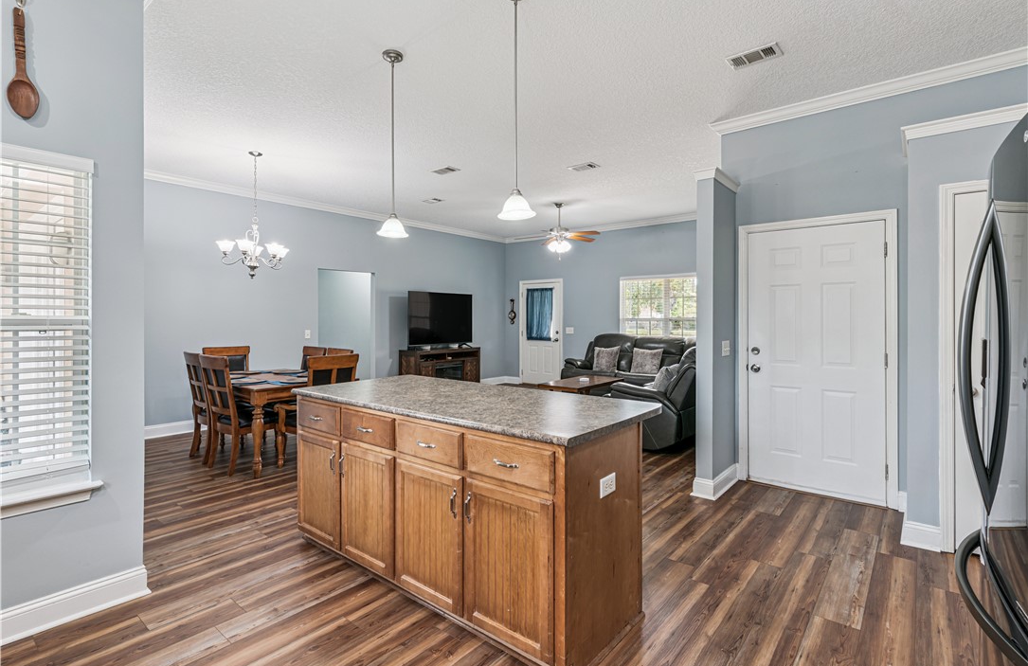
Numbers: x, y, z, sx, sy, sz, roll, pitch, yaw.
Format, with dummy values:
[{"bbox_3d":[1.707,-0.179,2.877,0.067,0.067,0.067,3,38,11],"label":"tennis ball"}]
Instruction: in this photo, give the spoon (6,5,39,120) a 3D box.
[{"bbox_3d":[-2.074,-1.137,2.055,0.045,0.455,0.100,1,2,39],"label":"spoon"}]

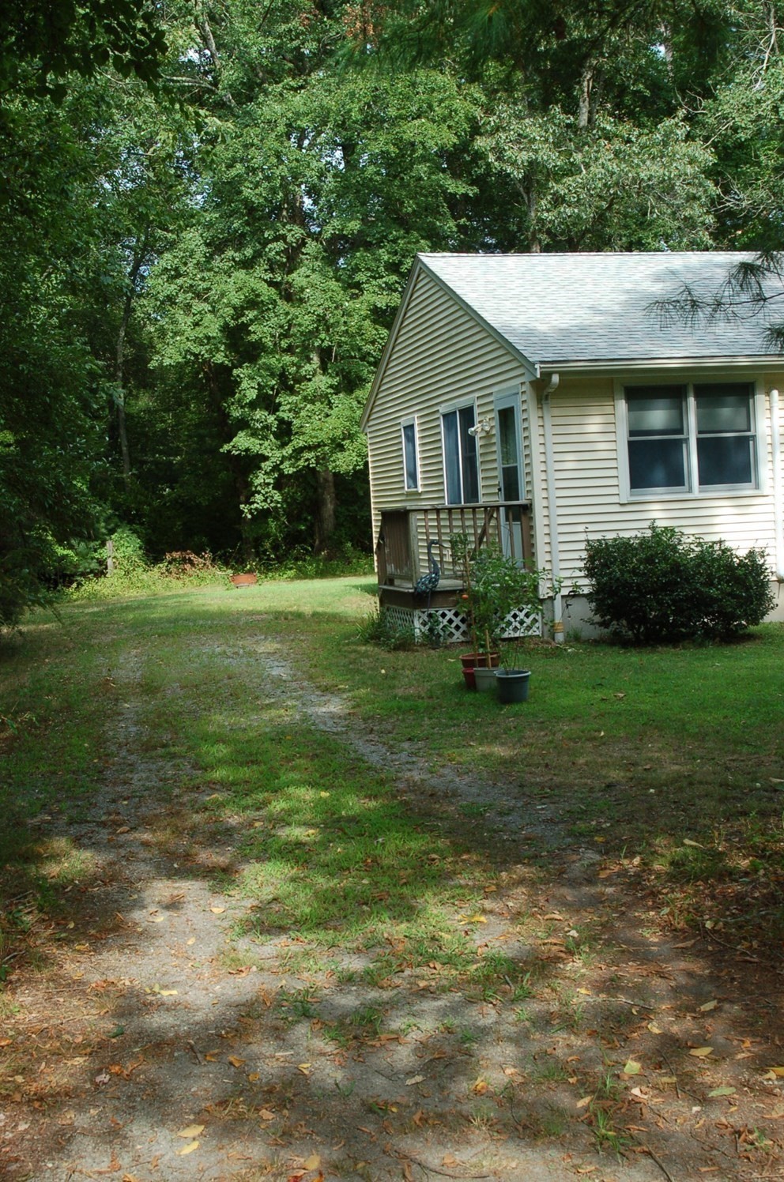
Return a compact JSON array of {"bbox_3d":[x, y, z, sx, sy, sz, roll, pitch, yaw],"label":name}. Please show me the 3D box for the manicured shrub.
[{"bbox_3d":[3.126,-0.106,15.006,1.960,1.257,1.350,-4,3,-12],"label":"manicured shrub"}]

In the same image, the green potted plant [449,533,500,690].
[{"bbox_3d":[0.708,0.187,11.840,0.396,1.343,0.380,-3,3,4],"label":"green potted plant"}]

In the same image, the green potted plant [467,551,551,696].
[{"bbox_3d":[0.959,0.270,11.119,0.667,1.236,0.580,-3,3,5],"label":"green potted plant"}]

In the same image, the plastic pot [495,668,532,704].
[{"bbox_3d":[0.988,0.766,11.148,0.290,0.241,0.290,-3,3,5],"label":"plastic pot"}]

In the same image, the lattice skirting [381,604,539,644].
[{"bbox_3d":[0.778,0.329,16.230,1.480,0.410,1.620,-4,3,-12],"label":"lattice skirting"}]

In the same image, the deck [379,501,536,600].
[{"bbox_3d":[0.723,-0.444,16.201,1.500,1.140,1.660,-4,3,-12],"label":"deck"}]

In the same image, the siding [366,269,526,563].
[{"bbox_3d":[0.552,-2.400,19.808,0.110,4.570,8.750,-4,3,-12],"label":"siding"}]

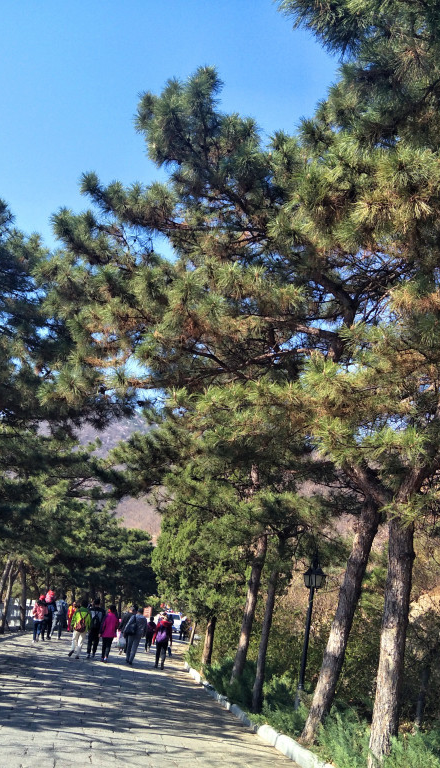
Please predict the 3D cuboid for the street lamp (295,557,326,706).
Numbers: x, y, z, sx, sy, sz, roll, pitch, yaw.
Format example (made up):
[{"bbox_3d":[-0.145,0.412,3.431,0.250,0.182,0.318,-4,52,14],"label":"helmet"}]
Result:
[{"bbox_3d":[2.017,5.722,16.413,0.500,3.459,0.500,8,-14,2],"label":"street lamp"}]

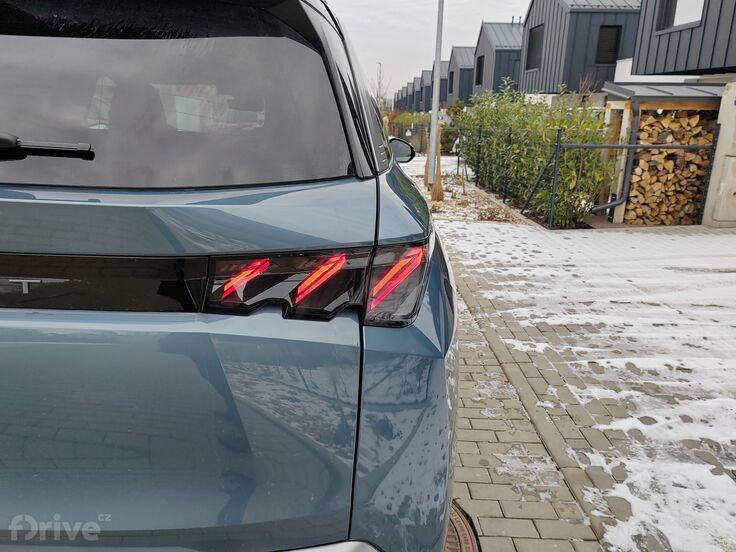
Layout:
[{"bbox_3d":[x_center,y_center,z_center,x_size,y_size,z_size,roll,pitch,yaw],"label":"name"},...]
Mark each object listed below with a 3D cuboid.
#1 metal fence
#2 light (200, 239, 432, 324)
[{"bbox_3d":[3.530,-2.193,11.048,2.400,1.280,7.400,1,15,-1],"label":"metal fence"},{"bbox_3d":[-0.076,0.020,1.002,0.380,0.150,0.160,1,15,-1],"label":"light"}]

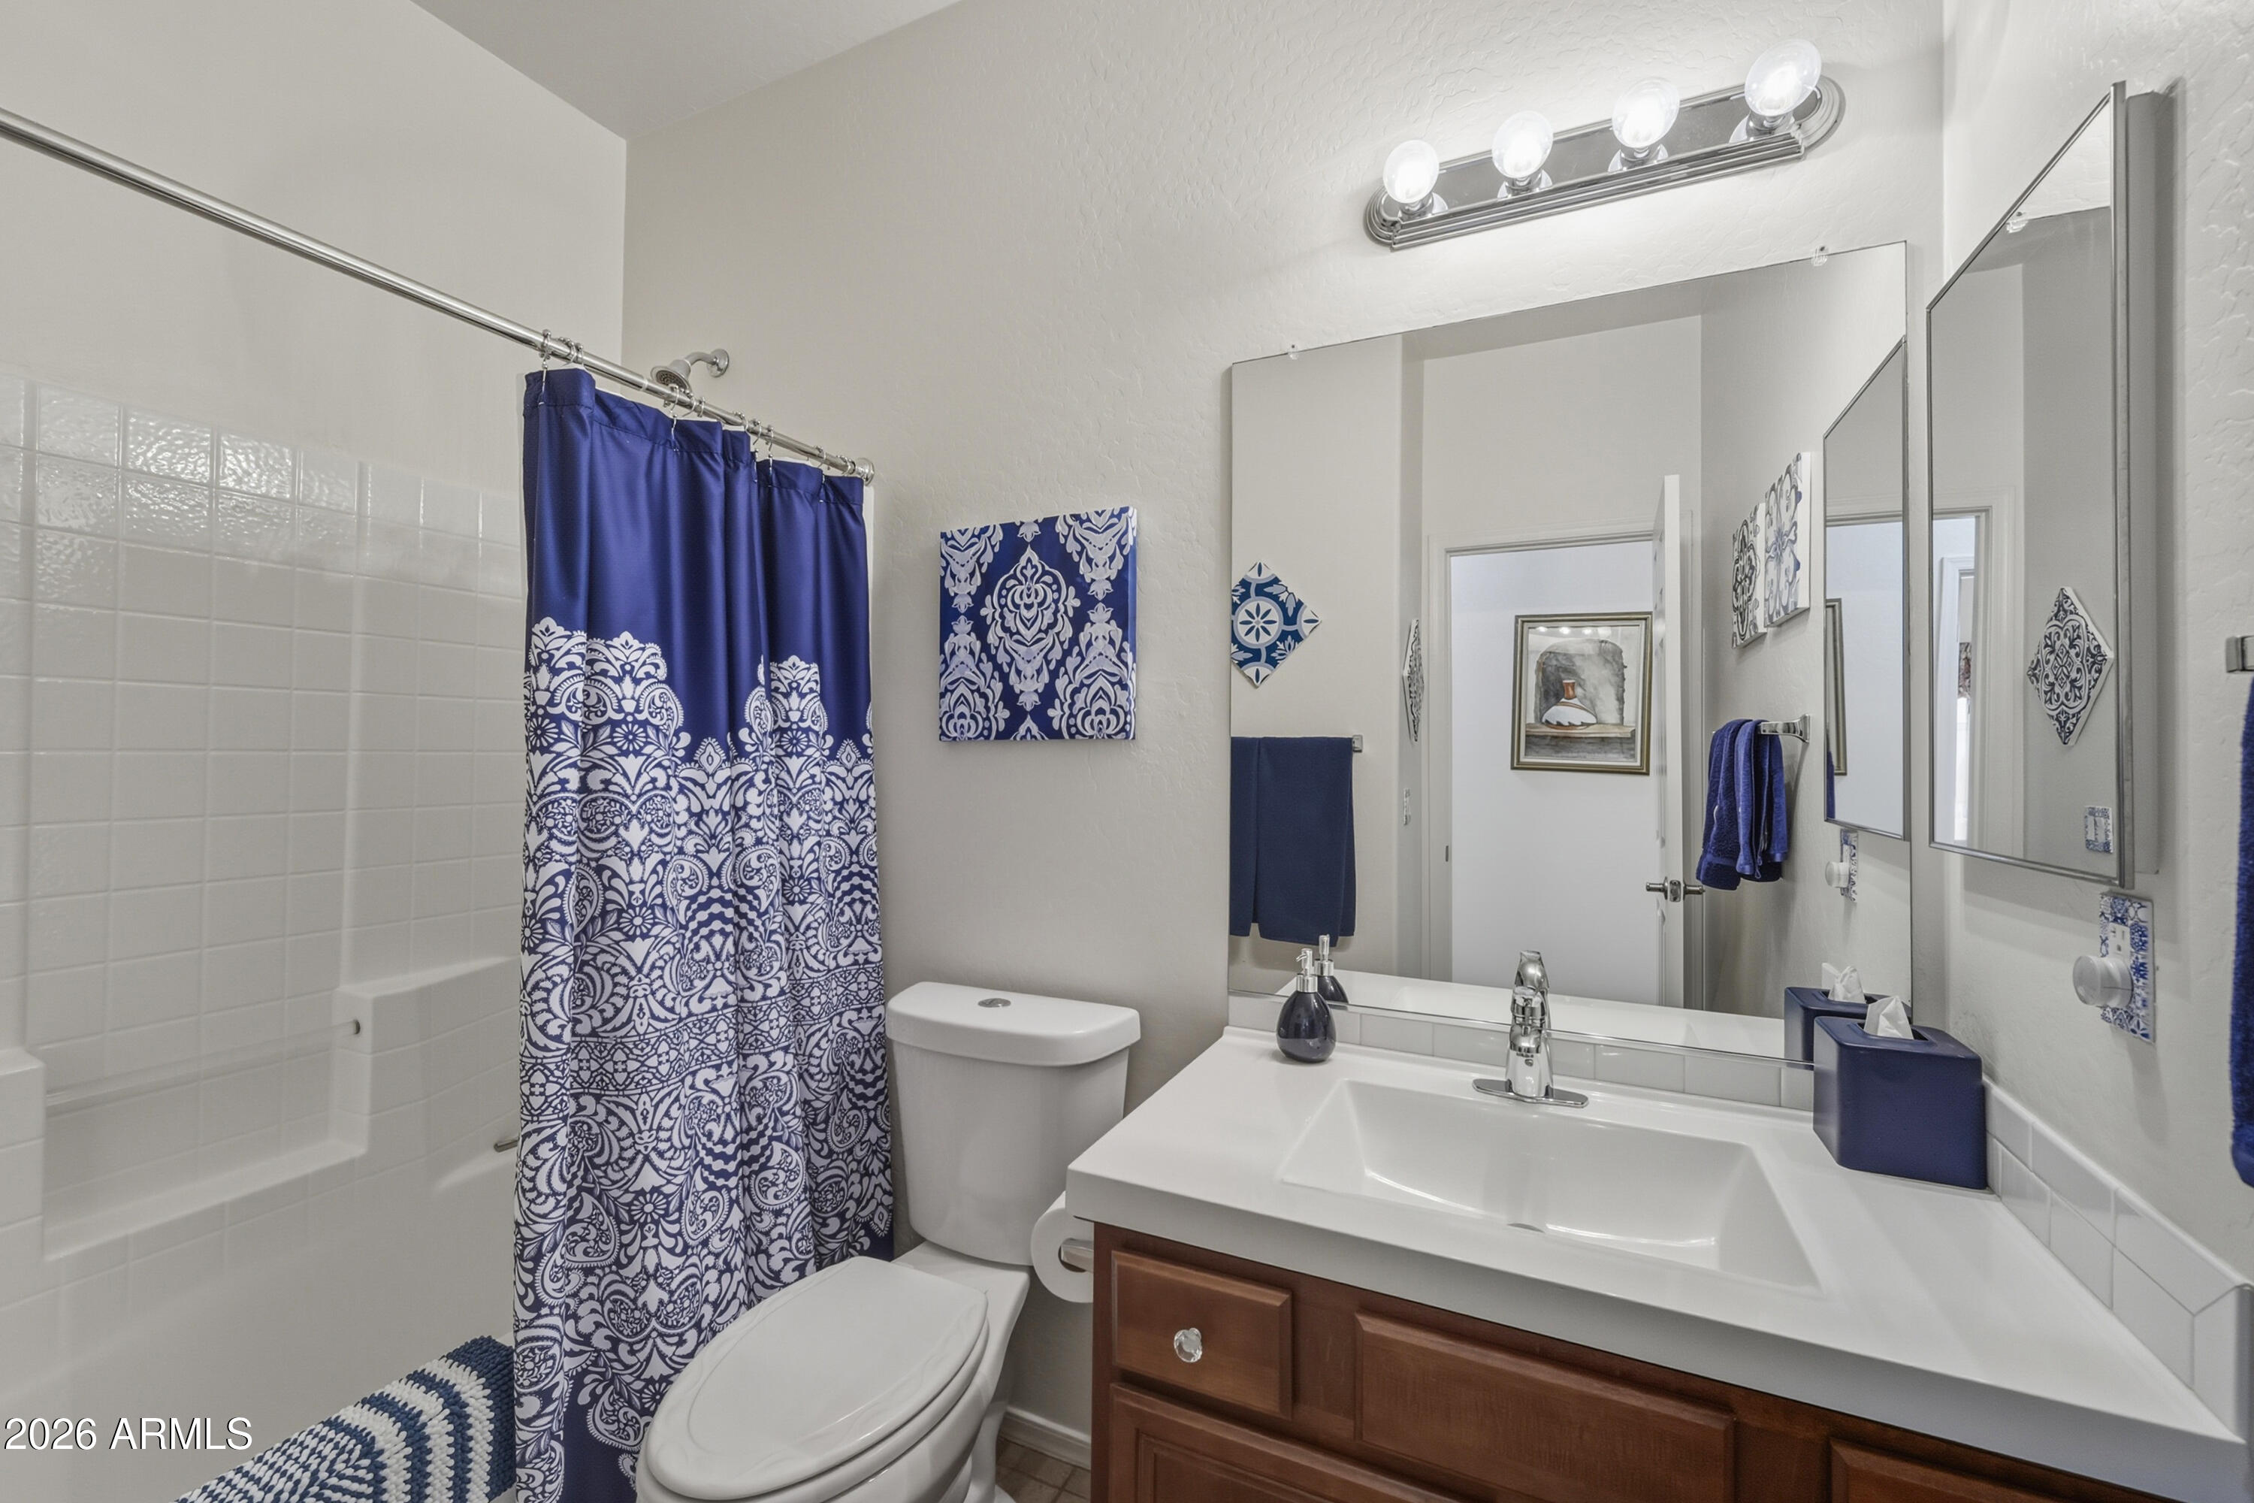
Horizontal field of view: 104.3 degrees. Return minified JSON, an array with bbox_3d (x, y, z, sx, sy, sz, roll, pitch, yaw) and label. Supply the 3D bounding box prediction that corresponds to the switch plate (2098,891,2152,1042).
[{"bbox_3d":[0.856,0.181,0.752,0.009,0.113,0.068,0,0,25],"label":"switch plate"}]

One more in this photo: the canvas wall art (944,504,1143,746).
[{"bbox_3d":[-0.176,-0.227,1.666,0.412,0.414,0.033,0,0,25],"label":"canvas wall art"}]

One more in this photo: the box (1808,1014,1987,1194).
[{"bbox_3d":[0.920,0.412,1.056,0.133,0.145,0.130,0,0,25],"label":"box"}]

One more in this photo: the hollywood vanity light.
[{"bbox_3d":[0.642,-0.860,1.232,0.617,0.122,0.125,0,0,25],"label":"hollywood vanity light"}]

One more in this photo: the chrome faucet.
[{"bbox_3d":[0.549,0.400,1.194,0.150,0.168,0.150,0,0,25],"label":"chrome faucet"}]

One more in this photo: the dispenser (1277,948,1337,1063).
[{"bbox_3d":[0.286,0.397,1.389,0.092,0.173,0.092,0,0,0],"label":"dispenser"}]

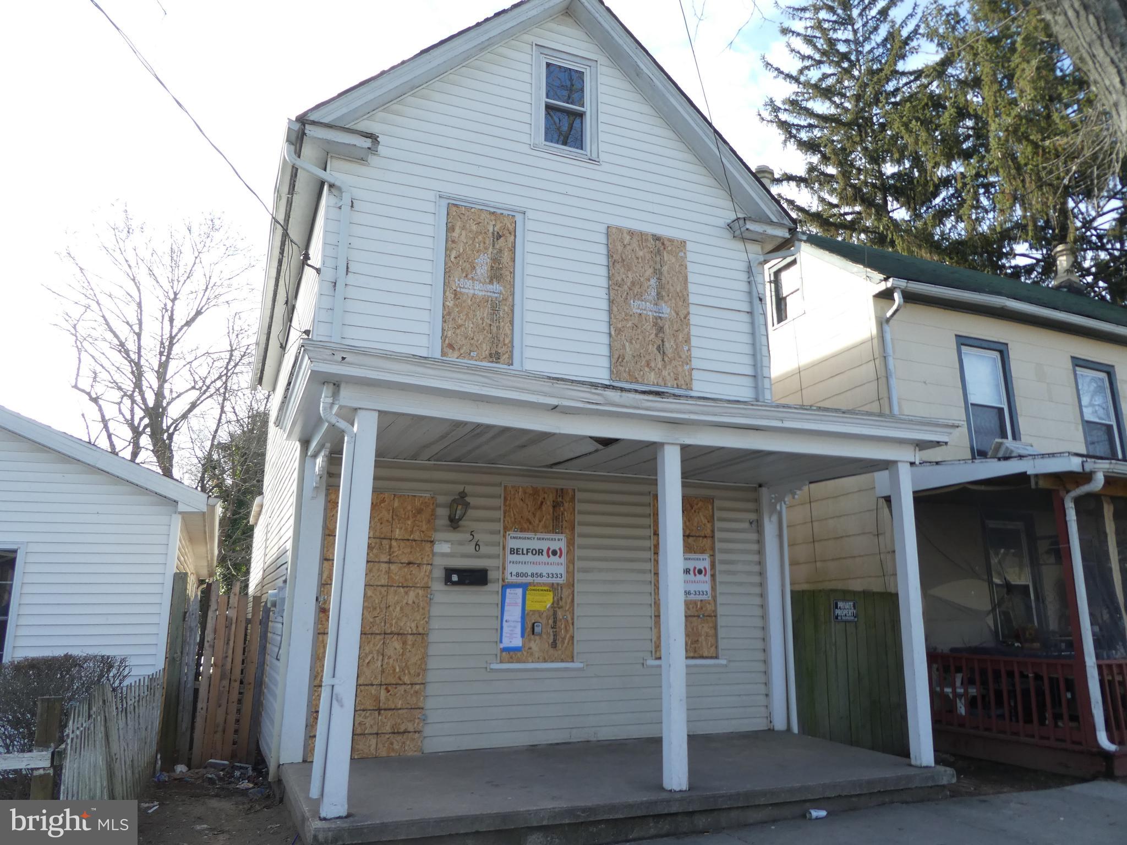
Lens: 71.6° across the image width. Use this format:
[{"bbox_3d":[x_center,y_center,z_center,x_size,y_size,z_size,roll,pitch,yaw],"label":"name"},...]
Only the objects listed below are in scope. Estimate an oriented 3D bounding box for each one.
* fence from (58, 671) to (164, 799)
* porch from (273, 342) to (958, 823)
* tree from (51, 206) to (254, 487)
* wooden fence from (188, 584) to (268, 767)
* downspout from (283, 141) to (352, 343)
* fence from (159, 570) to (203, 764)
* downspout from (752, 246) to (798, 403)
[{"bbox_3d":[-3.294,2.403,5.848,0.140,0.920,2.400,4,-13,-16],"label":"fence"},{"bbox_3d":[0.499,1.329,6.440,5.450,3.210,2.320,6,-14,-22],"label":"porch"},{"bbox_3d":[-13.126,-0.112,24.489,6.200,14.000,6.200,6,-14,-22],"label":"tree"},{"bbox_3d":[-3.163,2.364,7.462,0.600,1.700,0.080,6,-14,-22],"label":"wooden fence"},{"bbox_3d":[-2.296,-1.607,7.099,0.640,1.920,0.180,6,-14,-22],"label":"downspout"},{"bbox_3d":[-3.551,2.283,7.262,0.290,1.780,0.100,6,-14,-22],"label":"fence"},{"bbox_3d":[2.485,-1.131,9.009,0.660,1.960,0.180,6,-14,-22],"label":"downspout"}]

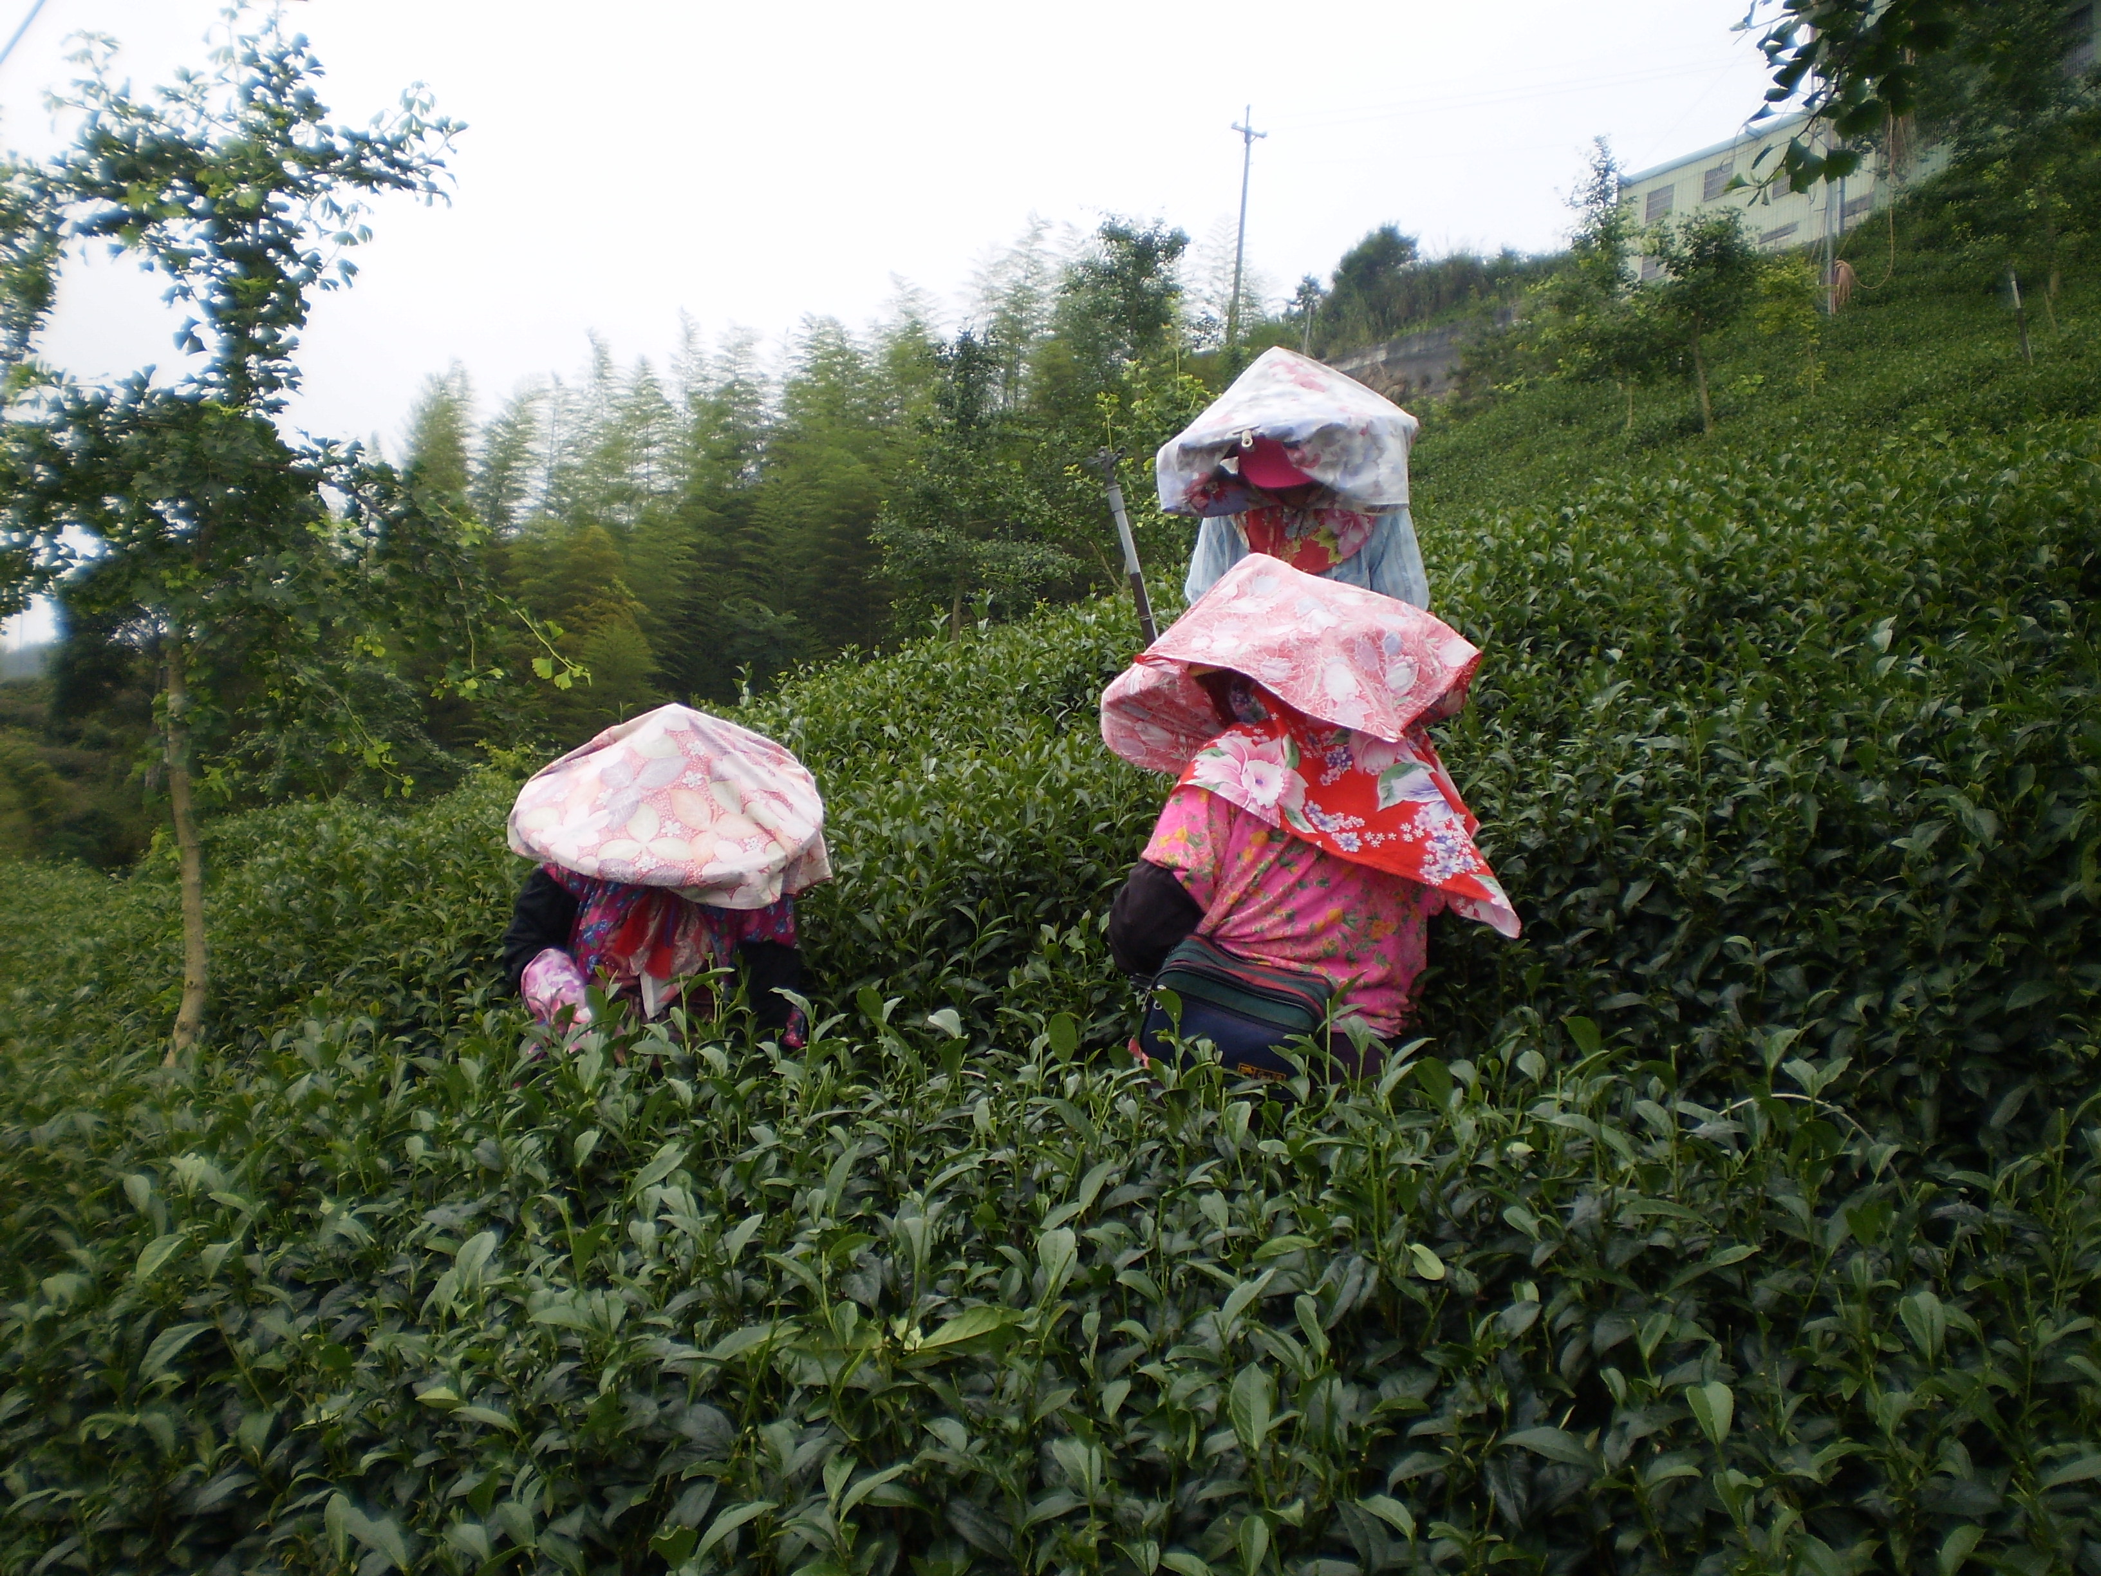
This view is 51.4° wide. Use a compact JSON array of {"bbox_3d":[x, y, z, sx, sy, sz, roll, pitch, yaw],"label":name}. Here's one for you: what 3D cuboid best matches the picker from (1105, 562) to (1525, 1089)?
[{"bbox_3d":[0.298,0.411,3.017,0.540,1.430,0.550,1,2,-37],"label":"picker"}]

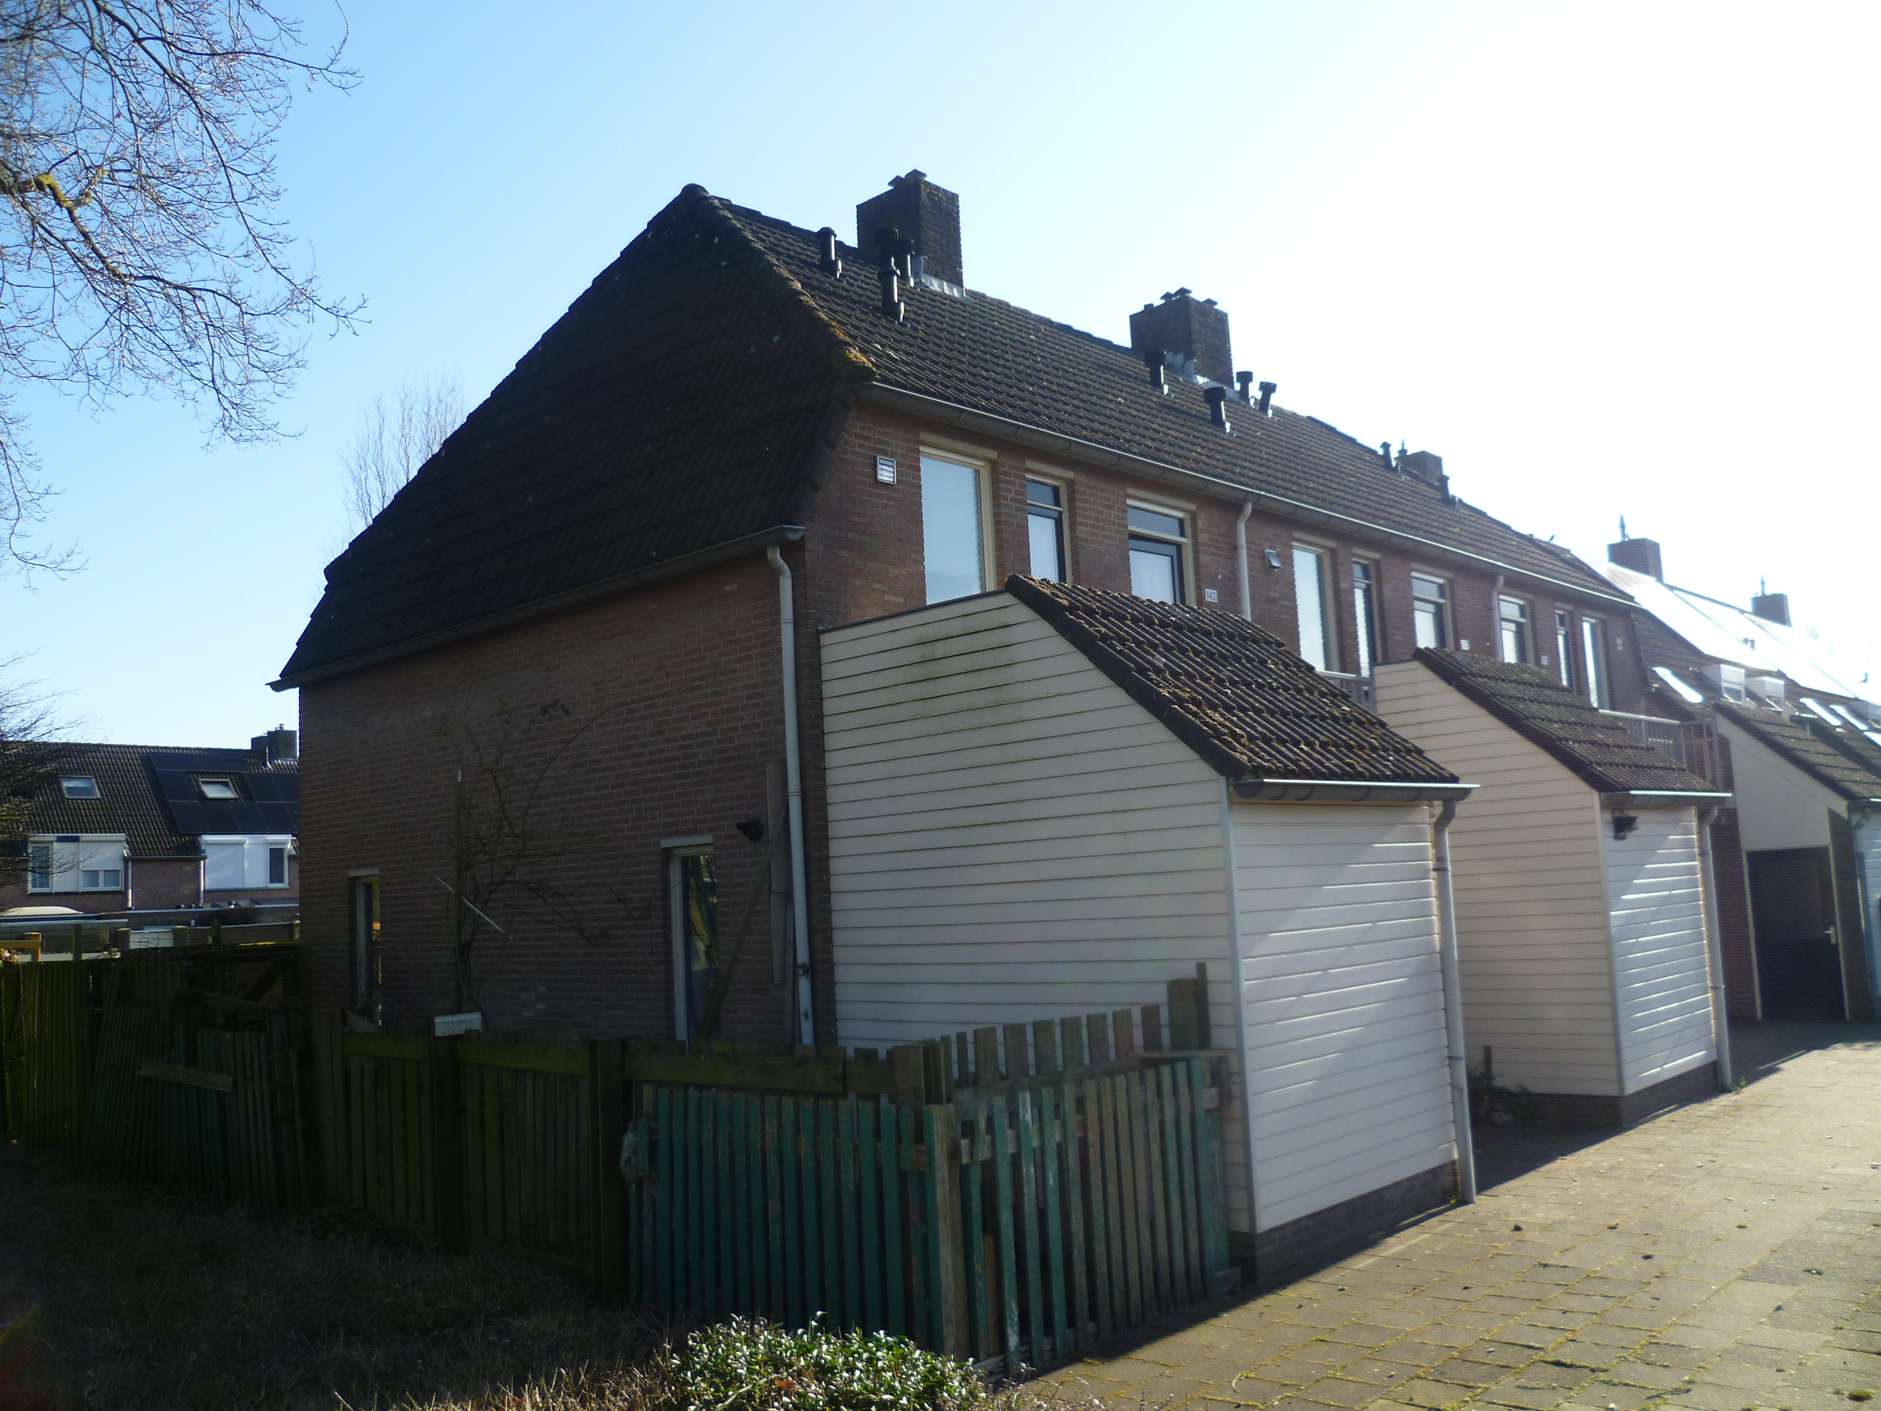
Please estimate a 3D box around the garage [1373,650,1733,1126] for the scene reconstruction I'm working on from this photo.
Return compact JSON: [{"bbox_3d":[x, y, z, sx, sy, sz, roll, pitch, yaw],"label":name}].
[{"bbox_3d":[4.787,1.468,13.126,2.995,3.706,2.688,-10,-10,43],"label":"garage"}]

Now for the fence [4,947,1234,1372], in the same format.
[{"bbox_3d":[-3.890,2.640,11.133,12.960,1.747,1.882,-10,-10,43],"label":"fence"}]

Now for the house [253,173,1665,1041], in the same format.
[{"bbox_3d":[1.510,-0.725,17.683,7.872,9.504,15.187,-10,-10,43],"label":"house"}]

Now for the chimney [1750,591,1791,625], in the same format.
[{"bbox_3d":[22.649,-2.610,41.580,0.786,0.968,0.685,-10,-10,43],"label":"chimney"}]

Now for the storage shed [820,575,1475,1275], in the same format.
[{"bbox_3d":[1.315,1.181,9.444,3.053,3.706,2.688,-10,-10,43],"label":"storage shed"}]

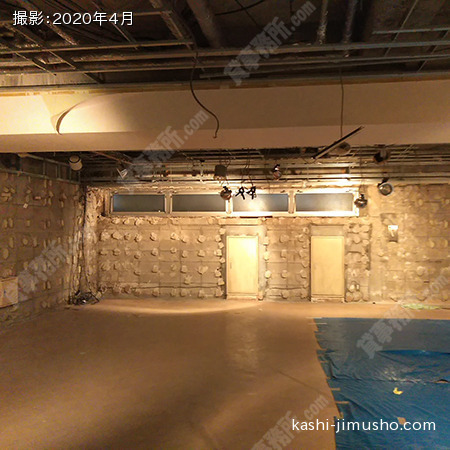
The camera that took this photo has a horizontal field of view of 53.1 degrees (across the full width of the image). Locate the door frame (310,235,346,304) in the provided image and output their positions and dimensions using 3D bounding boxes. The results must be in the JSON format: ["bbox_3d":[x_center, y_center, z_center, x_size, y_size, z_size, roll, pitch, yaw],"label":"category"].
[{"bbox_3d":[1.991,0.847,8.720,0.660,1.280,0.100,0,1,9],"label":"door frame"}]

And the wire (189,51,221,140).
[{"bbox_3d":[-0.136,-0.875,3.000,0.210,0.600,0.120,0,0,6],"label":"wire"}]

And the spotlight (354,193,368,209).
[{"bbox_3d":[1.847,-0.328,6.100,0.180,0.210,0.180,0,1,9],"label":"spotlight"}]

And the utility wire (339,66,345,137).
[{"bbox_3d":[0.777,-0.809,3.000,0.030,0.460,0.030,0,1,9],"label":"utility wire"}]

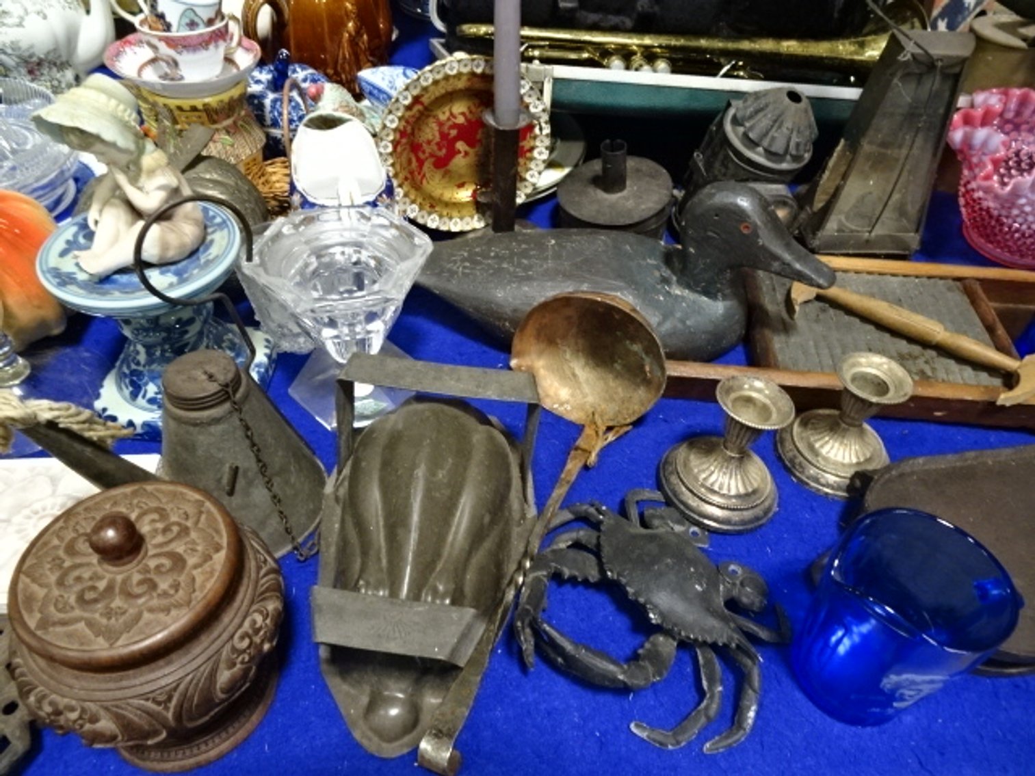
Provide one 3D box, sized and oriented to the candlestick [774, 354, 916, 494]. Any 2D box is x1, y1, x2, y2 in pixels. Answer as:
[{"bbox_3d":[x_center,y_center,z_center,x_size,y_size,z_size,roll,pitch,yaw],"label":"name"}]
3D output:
[{"bbox_3d":[0.233,0.020,0.495,0.081,0.083,0.081,4,44,-4],"label":"candlestick"}]

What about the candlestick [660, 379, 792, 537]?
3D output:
[{"bbox_3d":[0.143,0.036,0.468,0.081,0.083,0.081,4,44,-4],"label":"candlestick"}]

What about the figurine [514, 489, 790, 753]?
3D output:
[{"bbox_3d":[0.067,0.121,0.409,0.142,0.030,0.157,-26,53,-29],"label":"figurine"}]

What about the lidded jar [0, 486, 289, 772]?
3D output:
[{"bbox_3d":[-0.161,0.103,0.322,0.105,0.136,0.105,4,44,-4],"label":"lidded jar"}]

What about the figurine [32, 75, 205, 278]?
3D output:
[{"bbox_3d":[-0.228,-0.117,0.407,0.085,0.098,0.065,-22,51,-26],"label":"figurine"}]

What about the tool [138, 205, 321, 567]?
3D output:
[{"bbox_3d":[-0.161,0.002,0.389,0.098,0.186,0.093,0,45,-8],"label":"tool"}]

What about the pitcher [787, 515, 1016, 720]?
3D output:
[{"bbox_3d":[0.201,0.125,0.382,0.096,0.087,0.083,8,44,1],"label":"pitcher"}]

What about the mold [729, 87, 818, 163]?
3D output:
[{"bbox_3d":[0.221,-0.231,0.617,0.085,0.043,0.085,9,44,-8],"label":"mold"}]

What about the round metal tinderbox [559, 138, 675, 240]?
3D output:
[{"bbox_3d":[0.094,-0.186,0.695,0.114,0.098,0.114,0,45,-1],"label":"round metal tinderbox"}]

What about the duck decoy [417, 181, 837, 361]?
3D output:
[{"bbox_3d":[0.082,-0.097,0.553,0.345,0.142,0.135,5,44,-2],"label":"duck decoy"}]

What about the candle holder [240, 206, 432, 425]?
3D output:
[{"bbox_3d":[-0.119,-0.050,0.502,0.122,0.112,0.112,-9,46,-16],"label":"candle holder"}]

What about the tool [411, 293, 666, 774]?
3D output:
[{"bbox_3d":[0.006,0.071,0.432,0.102,0.055,0.310,16,54,9],"label":"tool"}]

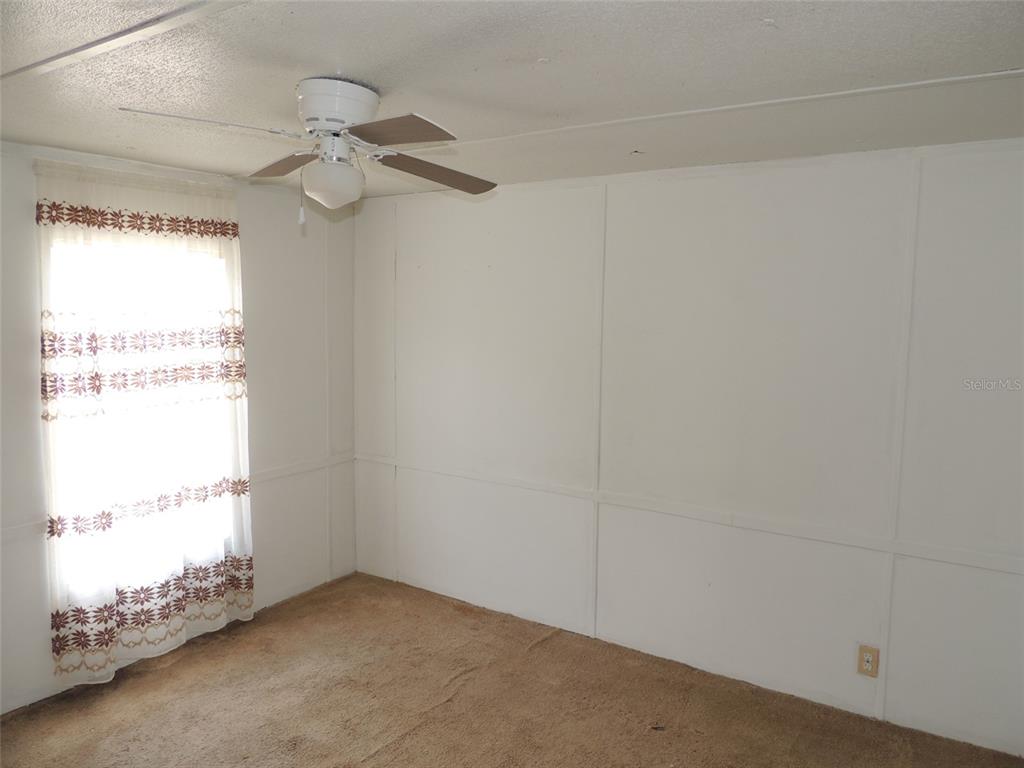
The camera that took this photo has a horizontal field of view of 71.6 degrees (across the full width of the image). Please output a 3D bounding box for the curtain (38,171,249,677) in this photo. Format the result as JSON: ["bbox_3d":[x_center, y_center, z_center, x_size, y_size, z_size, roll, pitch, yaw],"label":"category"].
[{"bbox_3d":[-1.515,0.154,3.044,0.093,2.030,0.907,5,7,32],"label":"curtain"}]

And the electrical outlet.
[{"bbox_3d":[1.364,1.061,2.712,0.070,0.115,0.010,5,7,32],"label":"electrical outlet"}]

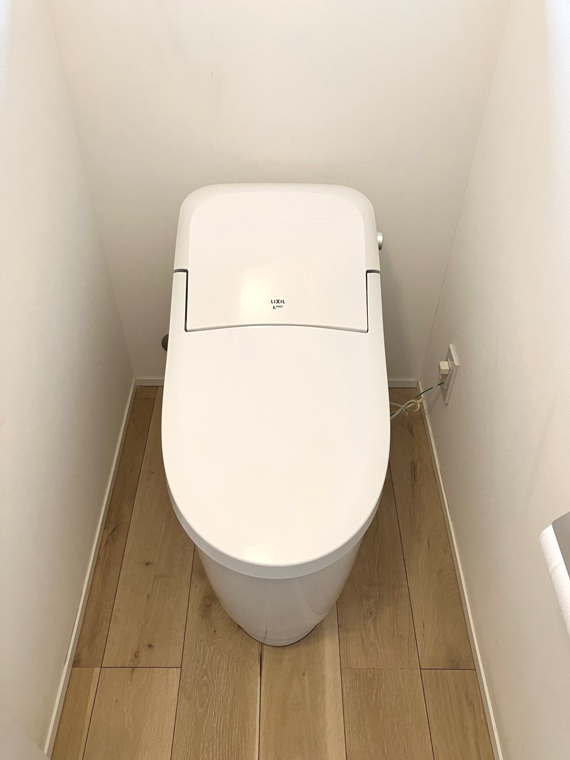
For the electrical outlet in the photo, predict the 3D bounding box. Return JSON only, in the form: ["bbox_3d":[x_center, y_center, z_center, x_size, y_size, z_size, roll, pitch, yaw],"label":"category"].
[{"bbox_3d":[0.368,-0.010,1.380,0.010,0.120,0.070,0,45,0],"label":"electrical outlet"}]

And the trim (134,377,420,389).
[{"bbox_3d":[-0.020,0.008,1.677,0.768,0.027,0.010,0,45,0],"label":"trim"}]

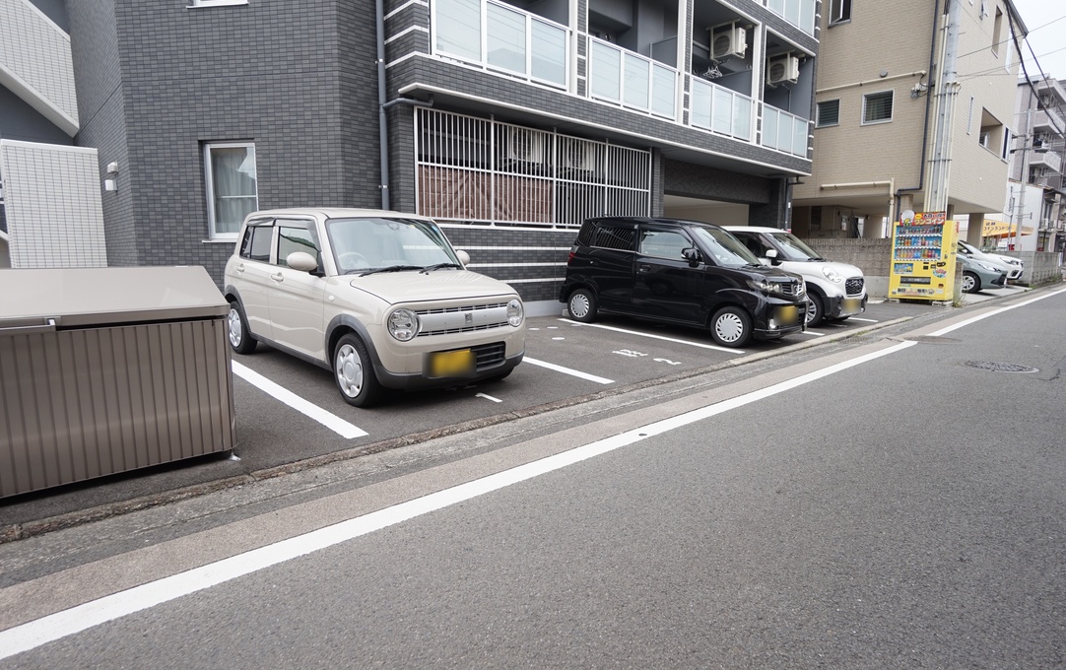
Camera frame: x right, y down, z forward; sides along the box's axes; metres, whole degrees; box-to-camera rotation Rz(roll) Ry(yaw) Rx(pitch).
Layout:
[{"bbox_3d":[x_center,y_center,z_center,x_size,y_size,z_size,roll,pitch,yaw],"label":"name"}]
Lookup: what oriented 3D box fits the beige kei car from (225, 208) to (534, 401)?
[{"bbox_3d":[-1.657,-0.436,5.393,3.395,1.525,1.490,11,14,43],"label":"beige kei car"}]

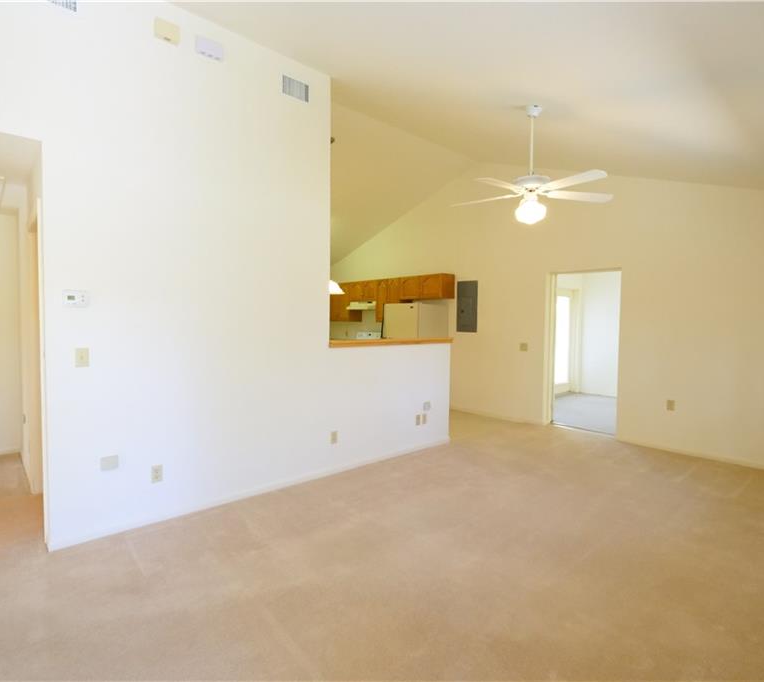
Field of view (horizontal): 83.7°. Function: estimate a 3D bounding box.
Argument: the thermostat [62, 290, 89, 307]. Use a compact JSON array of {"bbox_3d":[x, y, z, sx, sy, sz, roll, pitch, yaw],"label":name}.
[{"bbox_3d":[-1.827,-0.253,2.545,0.122,0.083,0.028,-1,3,-42],"label":"thermostat"}]

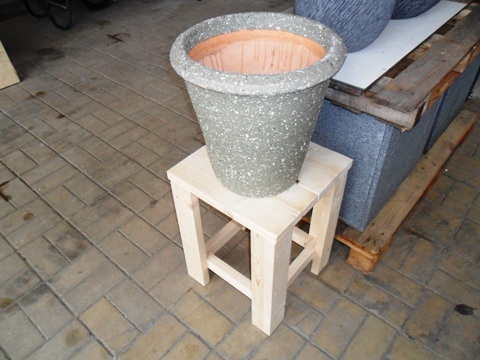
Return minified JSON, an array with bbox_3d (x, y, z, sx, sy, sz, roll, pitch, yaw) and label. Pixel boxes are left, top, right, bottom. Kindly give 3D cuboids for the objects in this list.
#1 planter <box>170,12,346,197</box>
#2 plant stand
[{"bbox_3d":[0.041,-0.152,0.853,0.353,0.343,0.353,-2,40,0],"label":"planter"},{"bbox_3d":[0.061,0.133,1.129,0.349,0.450,0.343,28,49,30],"label":"plant stand"}]

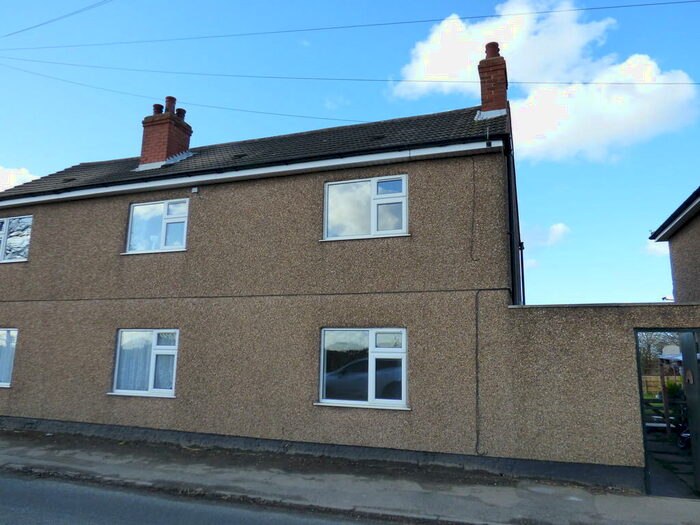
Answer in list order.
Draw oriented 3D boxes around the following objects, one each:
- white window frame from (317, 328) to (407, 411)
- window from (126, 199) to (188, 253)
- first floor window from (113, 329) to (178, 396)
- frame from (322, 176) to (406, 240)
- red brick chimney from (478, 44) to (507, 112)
[{"bbox_3d":[0.207,1.663,7.706,1.440,1.219,0.100,-3,-10,19],"label":"white window frame"},{"bbox_3d":[-3.742,-0.701,9.483,1.410,1.005,0.100,-3,-10,19],"label":"window"},{"bbox_3d":[-3.806,1.855,9.064,1.432,1.215,0.100,-3,-10,19],"label":"first floor window"},{"bbox_3d":[0.257,-0.903,8.130,1.477,1.012,0.100,-3,-10,19],"label":"frame"},{"bbox_3d":[2.909,-3.621,9.802,0.510,1.620,0.750,-3,-10,19],"label":"red brick chimney"}]

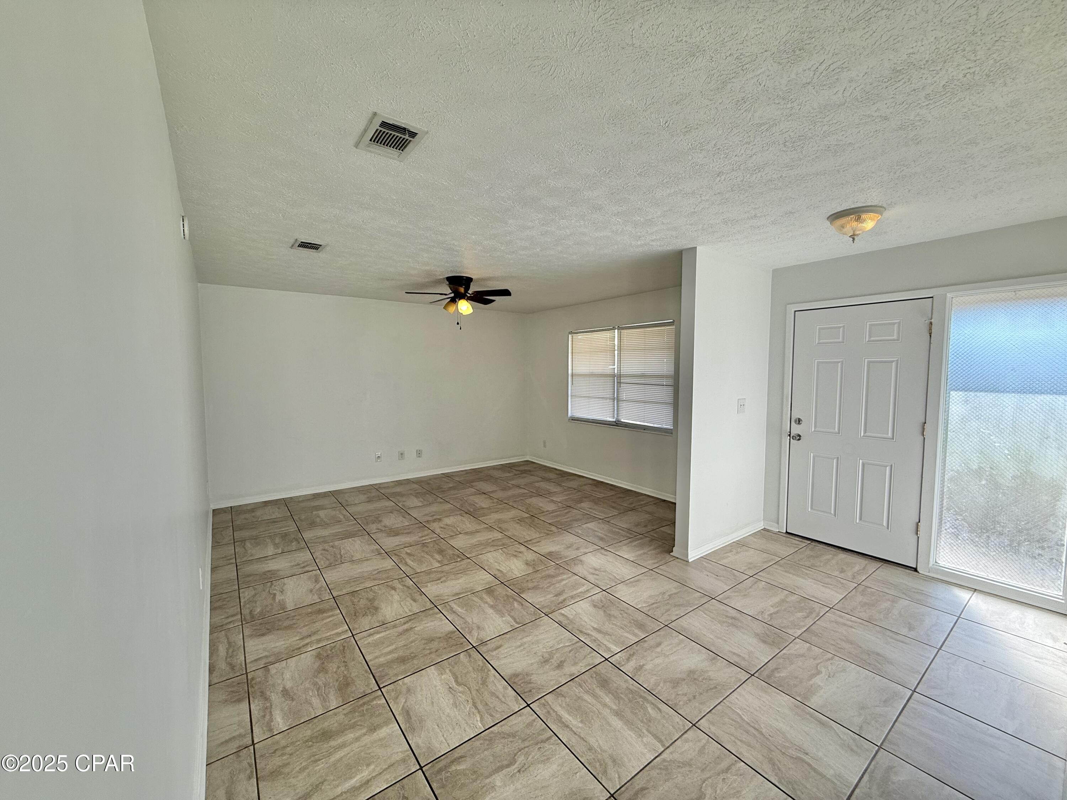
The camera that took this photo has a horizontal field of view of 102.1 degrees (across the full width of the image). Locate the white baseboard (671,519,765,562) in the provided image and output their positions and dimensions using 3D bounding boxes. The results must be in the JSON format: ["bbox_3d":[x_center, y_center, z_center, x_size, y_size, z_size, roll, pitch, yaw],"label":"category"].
[{"bbox_3d":[1.672,1.205,3.841,1.210,0.080,0.170,-3,5,-36],"label":"white baseboard"}]

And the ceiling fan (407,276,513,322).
[{"bbox_3d":[-0.733,-0.973,4.307,1.050,0.480,1.050,-1,4,-7],"label":"ceiling fan"}]

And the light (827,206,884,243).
[{"bbox_3d":[1.864,-0.999,2.505,0.275,0.165,0.275,-3,5,-36],"label":"light"}]

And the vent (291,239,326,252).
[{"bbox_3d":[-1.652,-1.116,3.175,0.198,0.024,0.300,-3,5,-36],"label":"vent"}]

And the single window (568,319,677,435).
[{"bbox_3d":[1.068,-0.290,5.603,0.100,1.310,1.790,-3,5,-36],"label":"single window"}]

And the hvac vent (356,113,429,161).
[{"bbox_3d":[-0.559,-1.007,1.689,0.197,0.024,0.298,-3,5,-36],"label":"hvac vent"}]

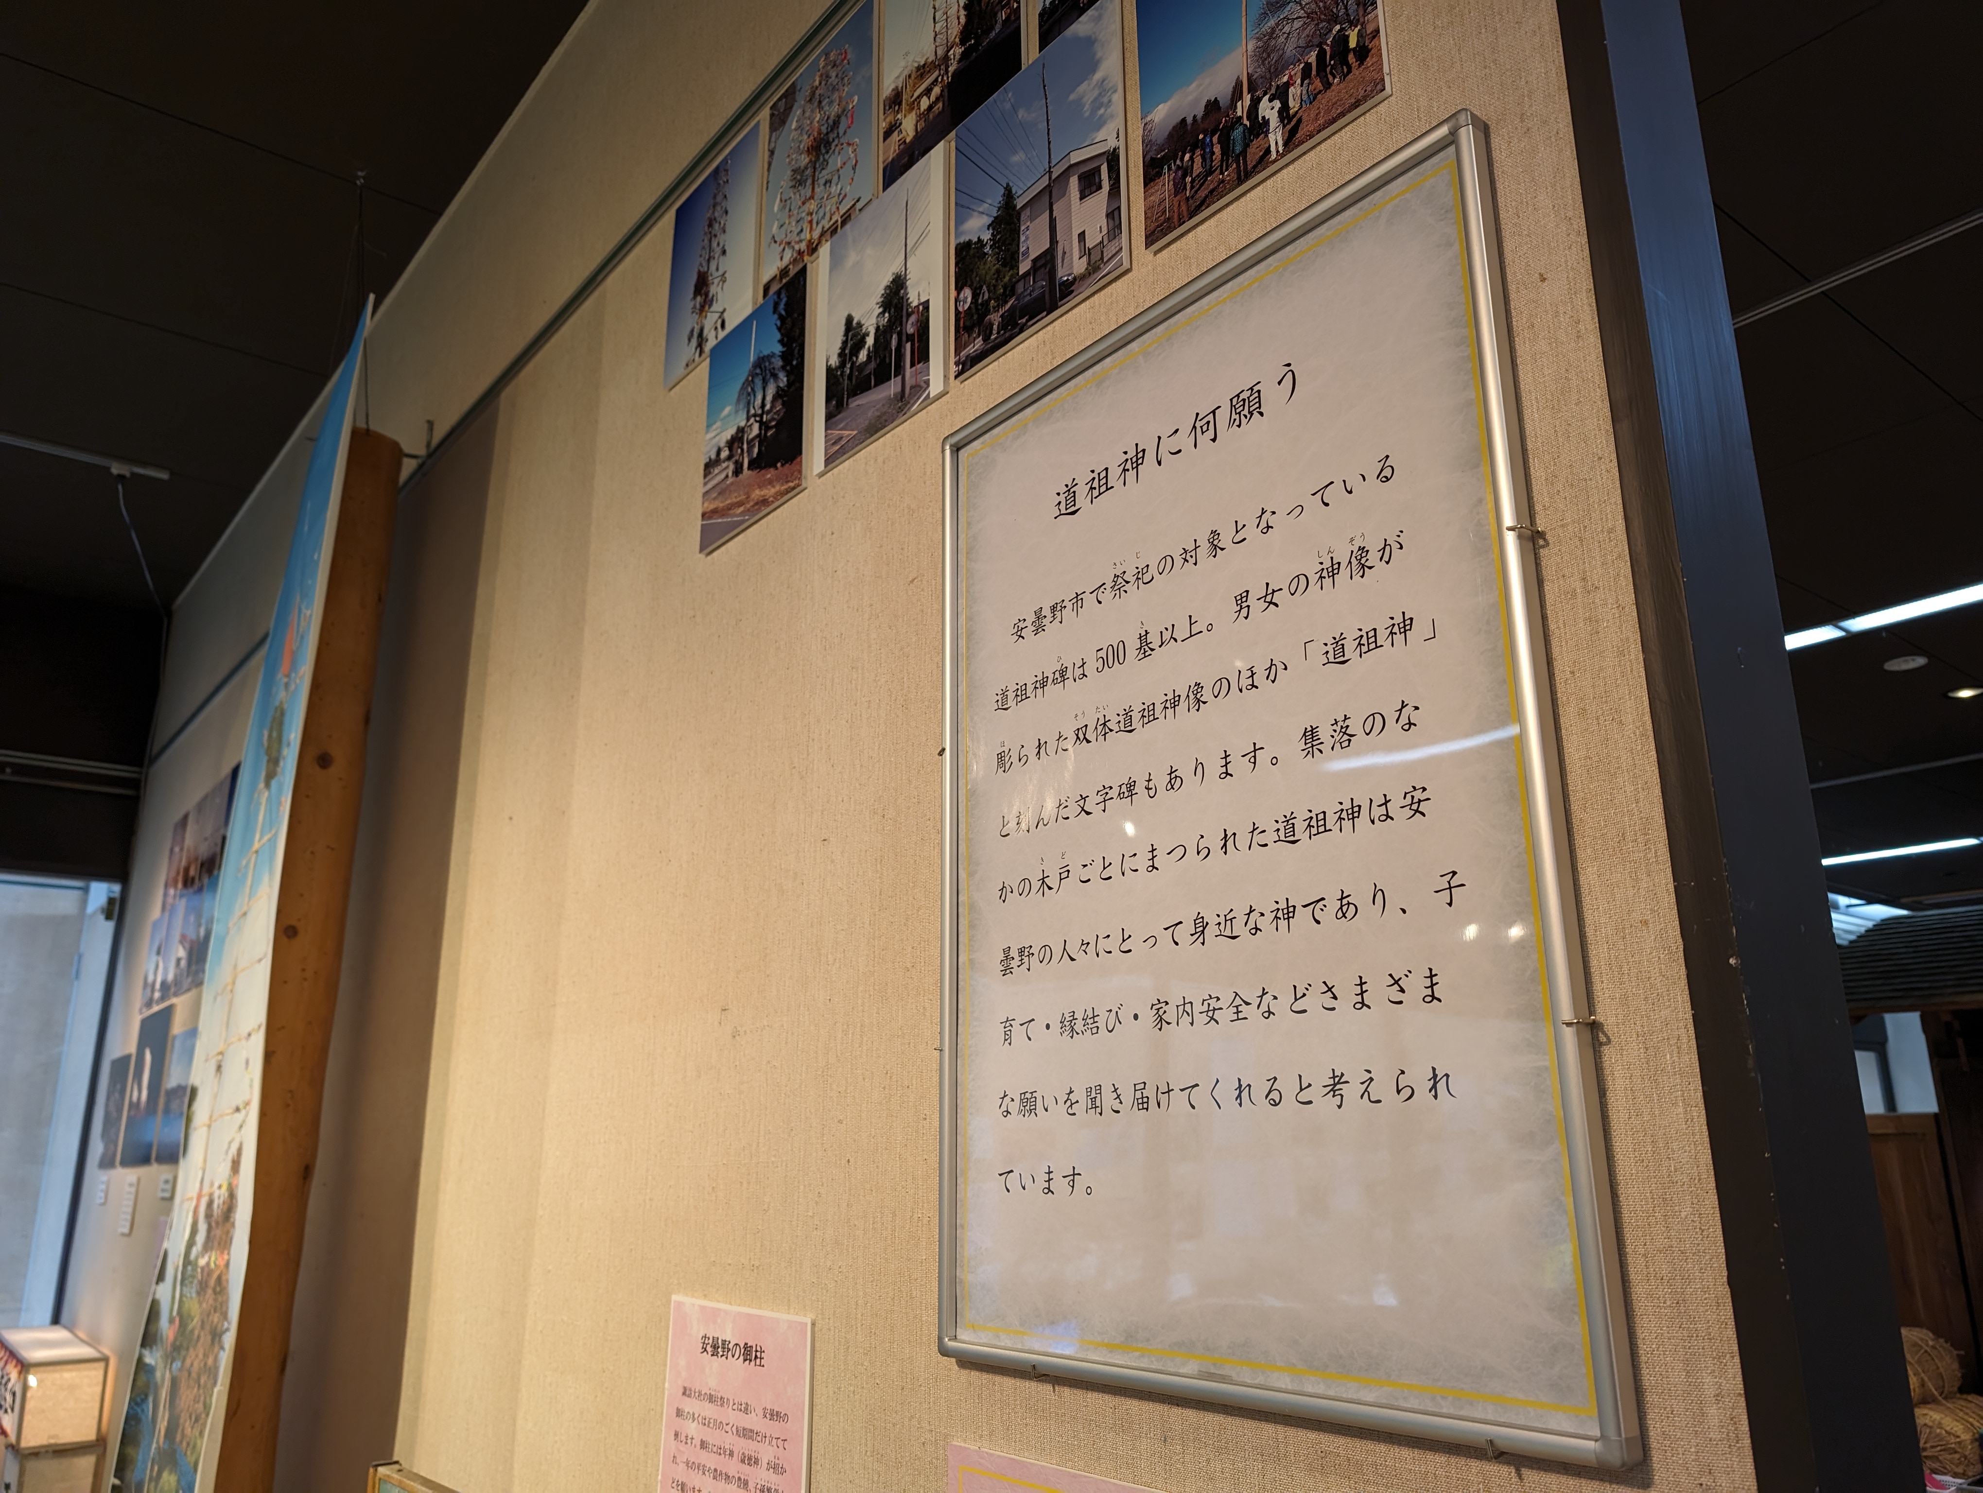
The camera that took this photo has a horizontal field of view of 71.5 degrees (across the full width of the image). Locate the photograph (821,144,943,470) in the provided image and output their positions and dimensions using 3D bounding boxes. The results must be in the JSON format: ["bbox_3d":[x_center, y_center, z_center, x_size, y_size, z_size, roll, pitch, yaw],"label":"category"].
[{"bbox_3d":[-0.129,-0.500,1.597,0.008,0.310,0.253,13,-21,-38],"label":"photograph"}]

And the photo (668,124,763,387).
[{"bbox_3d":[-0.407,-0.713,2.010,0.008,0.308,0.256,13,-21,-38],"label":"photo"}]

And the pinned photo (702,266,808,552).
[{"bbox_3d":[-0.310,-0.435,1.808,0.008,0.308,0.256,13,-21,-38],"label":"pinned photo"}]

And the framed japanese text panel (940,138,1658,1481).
[{"bbox_3d":[0.150,0.034,1.080,0.020,0.869,0.609,13,-21,-38],"label":"framed japanese text panel"}]

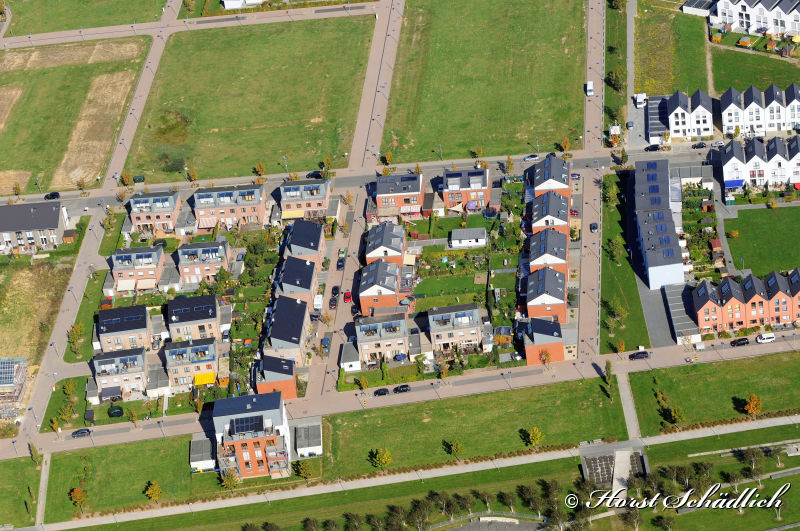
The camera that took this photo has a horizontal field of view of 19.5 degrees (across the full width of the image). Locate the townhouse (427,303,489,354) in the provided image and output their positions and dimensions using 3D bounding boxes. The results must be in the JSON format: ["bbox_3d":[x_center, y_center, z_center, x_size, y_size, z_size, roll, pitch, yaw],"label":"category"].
[{"bbox_3d":[14.500,15.230,608.730,12.870,9.010,9.920,-7,34,3],"label":"townhouse"}]

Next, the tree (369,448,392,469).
[{"bbox_3d":[-3.930,49.070,585.010,3.870,7.350,3.870,-8,38,0],"label":"tree"}]

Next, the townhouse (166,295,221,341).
[{"bbox_3d":[-55.060,13.880,625.970,12.610,10.040,10.050,-7,34,3],"label":"townhouse"}]

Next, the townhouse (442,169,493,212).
[{"bbox_3d":[19.340,-22.470,662.270,12.670,9.140,9.530,-3,35,9],"label":"townhouse"}]

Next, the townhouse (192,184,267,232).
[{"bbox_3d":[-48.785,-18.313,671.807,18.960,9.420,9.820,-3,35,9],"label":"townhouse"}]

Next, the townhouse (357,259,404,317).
[{"bbox_3d":[-5.176,5.849,626.050,9.720,9.840,11.900,-4,35,8],"label":"townhouse"}]

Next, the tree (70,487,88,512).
[{"bbox_3d":[-80.240,59.390,585.540,4.000,7.990,4.000,-8,38,0],"label":"tree"}]

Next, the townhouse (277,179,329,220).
[{"bbox_3d":[-27.050,-19.840,668.870,12.870,9.560,9.970,-4,35,8],"label":"townhouse"}]

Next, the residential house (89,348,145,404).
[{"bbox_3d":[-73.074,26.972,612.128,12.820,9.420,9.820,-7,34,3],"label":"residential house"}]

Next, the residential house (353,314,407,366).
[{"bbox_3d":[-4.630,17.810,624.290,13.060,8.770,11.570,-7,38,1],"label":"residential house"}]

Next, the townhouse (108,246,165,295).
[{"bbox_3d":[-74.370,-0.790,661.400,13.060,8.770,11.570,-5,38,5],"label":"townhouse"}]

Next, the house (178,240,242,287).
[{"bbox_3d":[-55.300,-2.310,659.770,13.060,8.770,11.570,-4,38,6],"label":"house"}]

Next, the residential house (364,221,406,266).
[{"bbox_3d":[-3.530,-4.800,641.990,9.640,9.060,11.650,-3,35,9],"label":"residential house"}]

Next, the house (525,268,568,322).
[{"bbox_3d":[38.757,7.974,612.459,9.720,9.840,12.200,-4,35,8],"label":"house"}]

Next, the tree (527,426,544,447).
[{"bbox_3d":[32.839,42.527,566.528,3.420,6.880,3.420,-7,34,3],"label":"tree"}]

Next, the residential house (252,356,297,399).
[{"bbox_3d":[-31.840,28.800,598.800,9.630,10.130,6.490,-7,34,3],"label":"residential house"}]

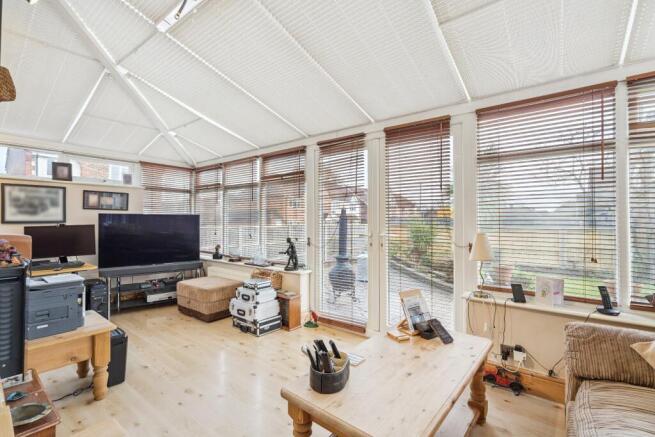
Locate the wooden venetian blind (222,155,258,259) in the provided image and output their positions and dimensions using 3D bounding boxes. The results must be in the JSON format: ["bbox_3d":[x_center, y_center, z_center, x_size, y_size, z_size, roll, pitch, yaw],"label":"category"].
[{"bbox_3d":[-1.288,-0.158,4.327,0.833,1.403,0.070,0,0,38],"label":"wooden venetian blind"}]

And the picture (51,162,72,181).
[{"bbox_3d":[-3.228,-0.571,3.551,0.025,0.205,0.178,0,0,38],"label":"picture"}]

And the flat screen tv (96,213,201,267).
[{"bbox_3d":[-2.370,0.290,3.980,1.175,0.670,0.080,0,0,-36],"label":"flat screen tv"}]

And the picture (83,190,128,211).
[{"bbox_3d":[-2.934,-0.231,3.880,0.025,0.239,0.493,0,0,38],"label":"picture"}]

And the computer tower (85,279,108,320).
[{"bbox_3d":[-2.838,0.993,3.548,0.450,0.470,0.185,0,0,38],"label":"computer tower"}]

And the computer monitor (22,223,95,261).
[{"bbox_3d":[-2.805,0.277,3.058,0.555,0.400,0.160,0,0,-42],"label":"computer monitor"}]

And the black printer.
[{"bbox_3d":[-1.925,0.584,1.922,0.370,0.310,0.400,0,0,36],"label":"black printer"}]

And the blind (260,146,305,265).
[{"bbox_3d":[-0.578,-0.155,3.779,0.833,1.410,0.070,0,0,38],"label":"blind"}]

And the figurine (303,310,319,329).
[{"bbox_3d":[-0.185,1.118,3.261,0.165,0.145,0.140,0,0,0],"label":"figurine"}]

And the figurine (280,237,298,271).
[{"bbox_3d":[-0.458,0.415,3.444,0.210,0.387,0.140,0,0,12],"label":"figurine"}]

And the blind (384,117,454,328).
[{"bbox_3d":[0.824,0.116,2.697,0.615,2.011,0.070,0,0,38],"label":"blind"}]

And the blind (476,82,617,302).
[{"bbox_3d":[1.549,-0.153,2.127,0.807,1.439,0.060,0,0,38],"label":"blind"}]

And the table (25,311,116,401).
[{"bbox_3d":[-1.958,0.983,1.855,0.620,0.470,0.850,-1,0,42],"label":"table"}]

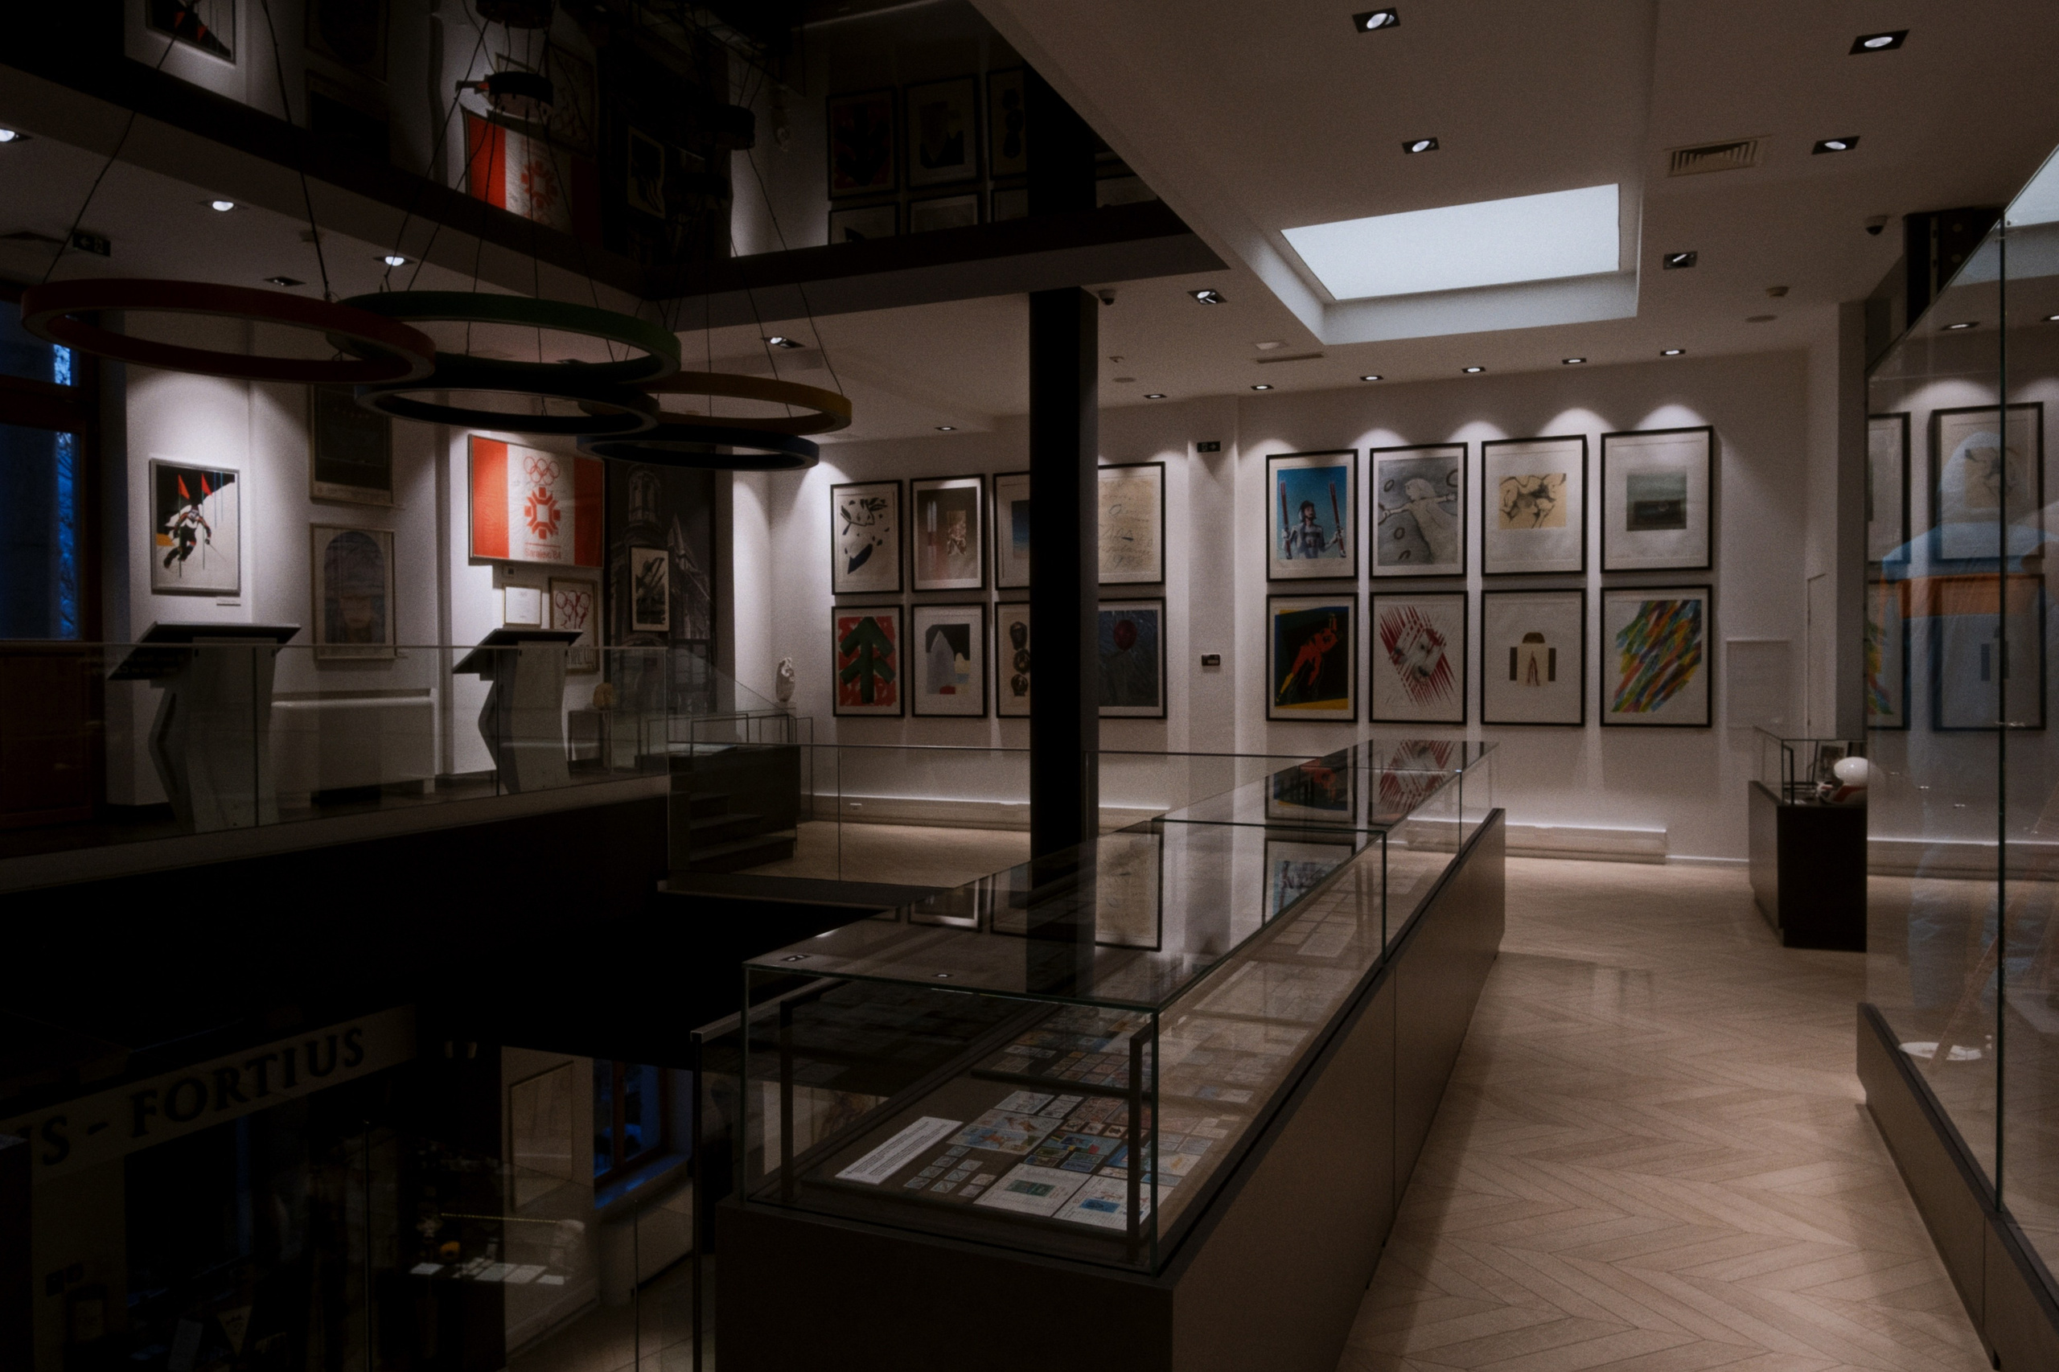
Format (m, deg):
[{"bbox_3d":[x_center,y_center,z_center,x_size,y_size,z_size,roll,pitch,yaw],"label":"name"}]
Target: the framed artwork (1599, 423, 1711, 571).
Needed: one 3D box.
[{"bbox_3d":[4.773,-1.404,10.452,0.760,1.063,0.033,0,1,23],"label":"framed artwork"}]

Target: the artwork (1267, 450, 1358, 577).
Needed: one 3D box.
[{"bbox_3d":[2.322,-1.383,11.264,0.750,1.045,0.030,0,1,23],"label":"artwork"}]

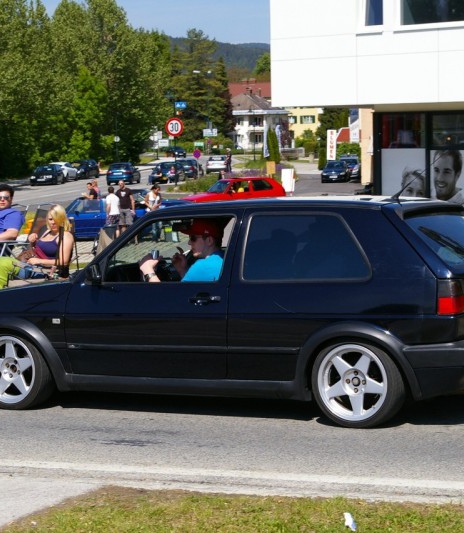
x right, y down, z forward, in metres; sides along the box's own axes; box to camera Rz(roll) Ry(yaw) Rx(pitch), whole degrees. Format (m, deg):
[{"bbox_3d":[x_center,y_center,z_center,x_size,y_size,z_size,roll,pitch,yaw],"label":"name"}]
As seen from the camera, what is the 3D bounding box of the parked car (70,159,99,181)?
[{"bbox_3d":[-11.768,-7.583,116.000,1.800,1.500,4.450,-1,4,8],"label":"parked car"}]

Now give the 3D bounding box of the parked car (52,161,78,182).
[{"bbox_3d":[-12.622,-7.006,110.000,1.770,1.430,4.300,-1,4,7],"label":"parked car"}]

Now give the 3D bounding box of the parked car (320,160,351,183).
[{"bbox_3d":[7.393,-6.680,105.000,1.760,1.470,4.300,-1,4,10],"label":"parked car"}]

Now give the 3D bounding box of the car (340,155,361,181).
[{"bbox_3d":[8.740,-7.330,111.000,1.790,1.740,4.450,-1,4,10],"label":"car"}]

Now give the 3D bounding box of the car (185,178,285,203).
[{"bbox_3d":[-0.071,-2.604,55.600,4.000,1.400,1.680,-3,5,-25],"label":"car"}]

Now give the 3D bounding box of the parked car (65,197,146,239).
[{"bbox_3d":[-4.234,-1.443,45.500,3.850,1.370,1.640,-1,4,-4],"label":"parked car"}]

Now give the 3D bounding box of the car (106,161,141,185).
[{"bbox_3d":[-7.399,-6.355,101.500,1.800,1.440,4.500,-1,4,5],"label":"car"}]

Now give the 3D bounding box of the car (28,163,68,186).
[{"bbox_3d":[-12.891,-6.414,104.000,1.750,1.450,4.200,-1,4,5],"label":"car"}]

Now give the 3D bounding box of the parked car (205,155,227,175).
[{"bbox_3d":[-1.191,-8.155,119.000,1.700,1.420,4.300,-1,4,-1],"label":"parked car"}]

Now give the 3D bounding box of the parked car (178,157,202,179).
[{"bbox_3d":[-3.318,-7.290,110.500,1.760,1.460,4.350,0,5,8],"label":"parked car"}]

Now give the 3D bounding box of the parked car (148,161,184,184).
[{"bbox_3d":[-4.267,-6.367,100.500,1.700,1.440,4.100,-1,4,6],"label":"parked car"}]

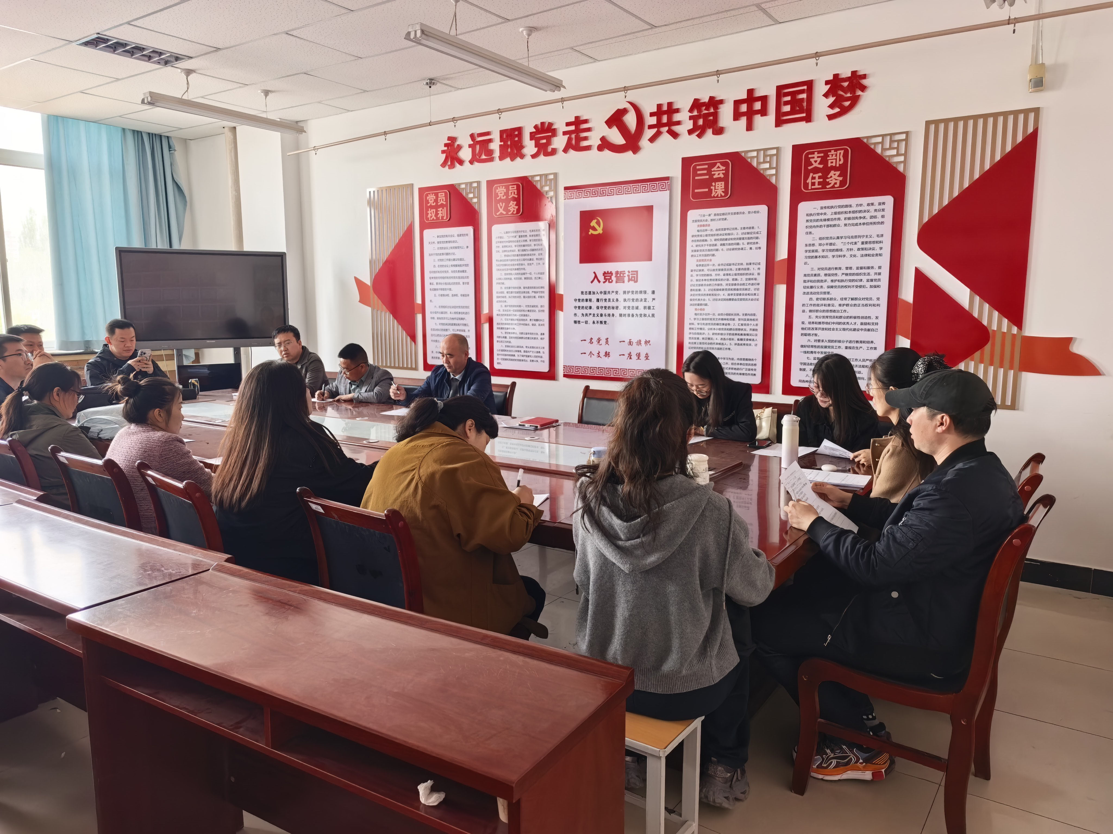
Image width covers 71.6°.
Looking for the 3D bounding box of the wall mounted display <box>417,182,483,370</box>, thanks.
[{"bbox_3d":[-0.828,-1.078,6.094,0.627,1.465,0.030,6,11,34],"label":"wall mounted display"}]

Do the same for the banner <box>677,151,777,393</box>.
[{"bbox_3d":[1.058,-0.896,4.837,0.620,1.468,0.030,6,10,33],"label":"banner"}]

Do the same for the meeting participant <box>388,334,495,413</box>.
[{"bbox_3d":[-0.730,0.113,5.019,0.650,1.280,0.800,6,10,33],"label":"meeting participant"}]

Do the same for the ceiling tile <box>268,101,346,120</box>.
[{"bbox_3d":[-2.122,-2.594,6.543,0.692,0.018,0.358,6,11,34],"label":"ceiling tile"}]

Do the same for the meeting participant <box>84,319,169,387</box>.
[{"bbox_3d":[-3.100,-0.039,5.798,0.780,1.360,0.580,6,10,33],"label":"meeting participant"}]

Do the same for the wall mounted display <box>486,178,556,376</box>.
[{"bbox_3d":[-0.250,-1.022,5.704,0.620,1.465,0.030,6,10,33],"label":"wall mounted display"}]

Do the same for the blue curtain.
[{"bbox_3d":[-4.042,-1.655,7.152,0.130,1.980,1.260,6,10,33],"label":"blue curtain"}]

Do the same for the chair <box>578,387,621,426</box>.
[{"bbox_3d":[0.215,0.322,4.752,0.460,0.940,0.600,6,10,33],"label":"chair"}]

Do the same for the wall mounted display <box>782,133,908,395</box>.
[{"bbox_3d":[1.641,-0.834,4.432,0.627,1.466,0.030,6,11,34],"label":"wall mounted display"}]

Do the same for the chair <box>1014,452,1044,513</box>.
[{"bbox_3d":[1.439,0.601,2.906,0.600,0.940,0.460,6,10,33],"label":"chair"}]

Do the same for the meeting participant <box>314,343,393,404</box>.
[{"bbox_3d":[-1.482,0.025,5.888,0.680,1.190,0.600,-8,12,-41],"label":"meeting participant"}]

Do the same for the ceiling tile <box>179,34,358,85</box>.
[{"bbox_3d":[-1.939,-2.375,5.137,1.183,0.018,0.575,6,11,34],"label":"ceiling tile"}]

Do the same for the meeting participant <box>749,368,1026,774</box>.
[{"bbox_3d":[0.993,0.506,2.324,0.700,1.315,0.560,6,11,34],"label":"meeting participant"}]

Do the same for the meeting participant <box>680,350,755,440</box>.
[{"bbox_3d":[0.854,0.248,4.289,0.500,1.220,0.680,8,12,42],"label":"meeting participant"}]

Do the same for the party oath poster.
[{"bbox_3d":[0.400,-0.915,5.277,0.816,1.341,0.025,6,11,34],"label":"party oath poster"}]

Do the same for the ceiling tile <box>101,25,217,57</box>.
[{"bbox_3d":[-2.416,-2.308,4.723,0.309,0.018,0.574,6,11,34],"label":"ceiling tile"}]

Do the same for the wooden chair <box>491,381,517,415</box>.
[{"bbox_3d":[-0.639,0.221,5.400,0.460,0.945,0.570,6,11,34],"label":"wooden chair"}]

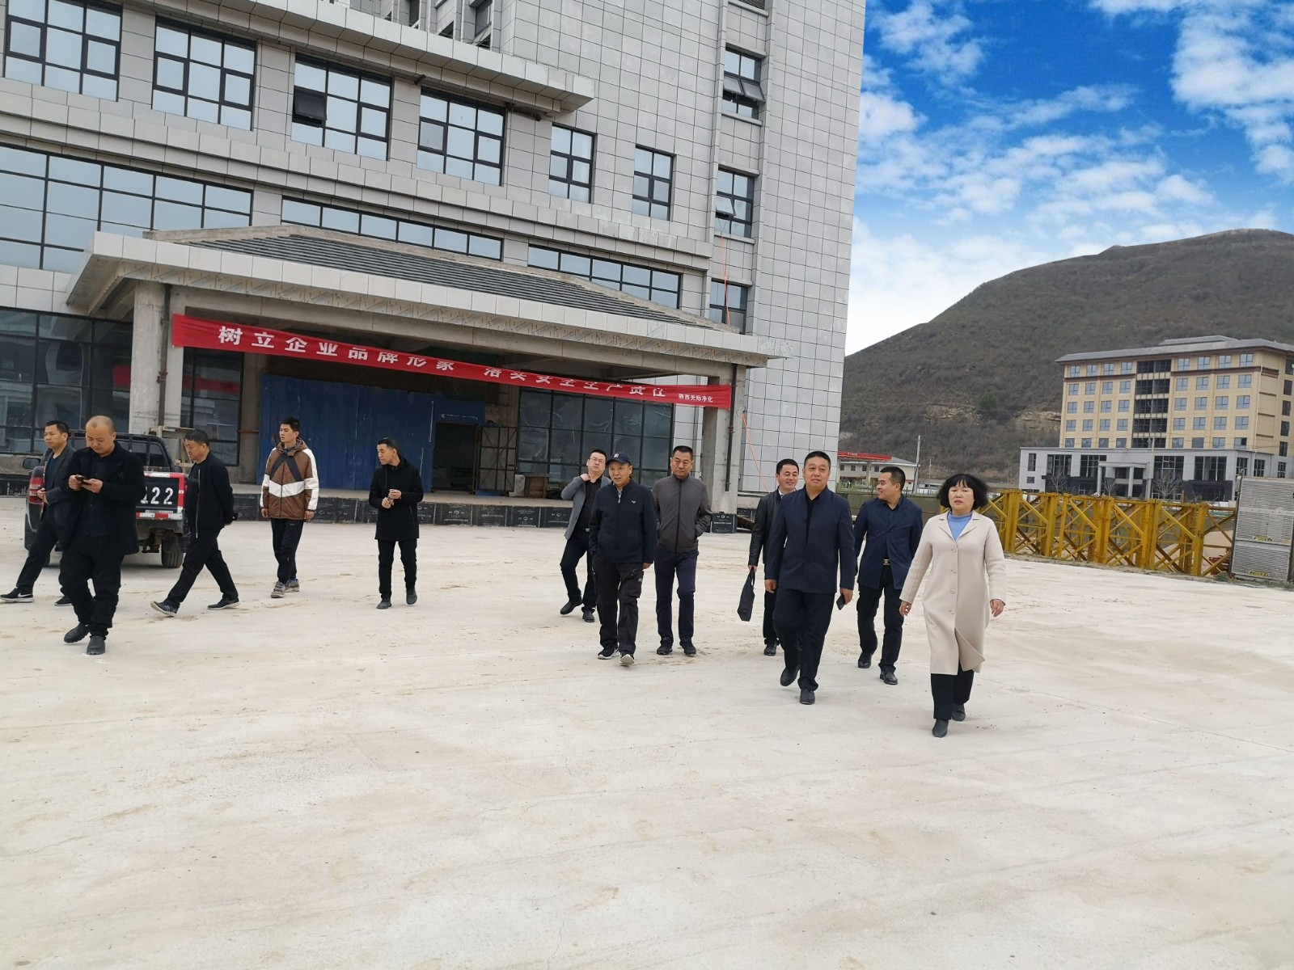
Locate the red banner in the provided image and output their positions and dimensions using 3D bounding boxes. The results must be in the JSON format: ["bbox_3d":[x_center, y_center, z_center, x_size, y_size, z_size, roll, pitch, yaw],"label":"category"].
[{"bbox_3d":[-3.880,-2.980,25.898,15.100,0.840,0.300,3,0,-32],"label":"red banner"}]

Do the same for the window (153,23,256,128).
[{"bbox_3d":[-12.573,-11.644,28.776,2.697,2.576,0.150,3,0,-32],"label":"window"}]

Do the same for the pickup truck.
[{"bbox_3d":[-7.345,0.113,13.714,1.800,1.710,5.100,3,0,-29],"label":"pickup truck"}]

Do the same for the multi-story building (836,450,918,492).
[{"bbox_3d":[50.141,-2.224,222.000,18.500,9.300,10.000,3,0,-3],"label":"multi-story building"}]

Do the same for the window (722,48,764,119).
[{"bbox_3d":[3.569,-15.330,38.866,1.798,2.596,0.150,3,0,-32],"label":"window"}]

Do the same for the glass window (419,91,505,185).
[{"bbox_3d":[-6.089,-11.277,32.861,2.869,2.556,0.150,3,0,-32],"label":"glass window"}]

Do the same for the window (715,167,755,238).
[{"bbox_3d":[3.296,-10.772,38.893,1.808,2.596,0.150,3,0,-32],"label":"window"}]

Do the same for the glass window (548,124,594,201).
[{"bbox_3d":[-2.643,-11.113,35.032,1.727,2.424,0.150,3,0,-32],"label":"glass window"}]

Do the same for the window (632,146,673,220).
[{"bbox_3d":[0.183,-10.968,36.812,1.707,2.445,0.150,3,0,-32],"label":"window"}]

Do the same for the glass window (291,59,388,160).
[{"bbox_3d":[-9.329,-11.461,30.820,2.879,2.586,0.150,3,0,-32],"label":"glass window"}]

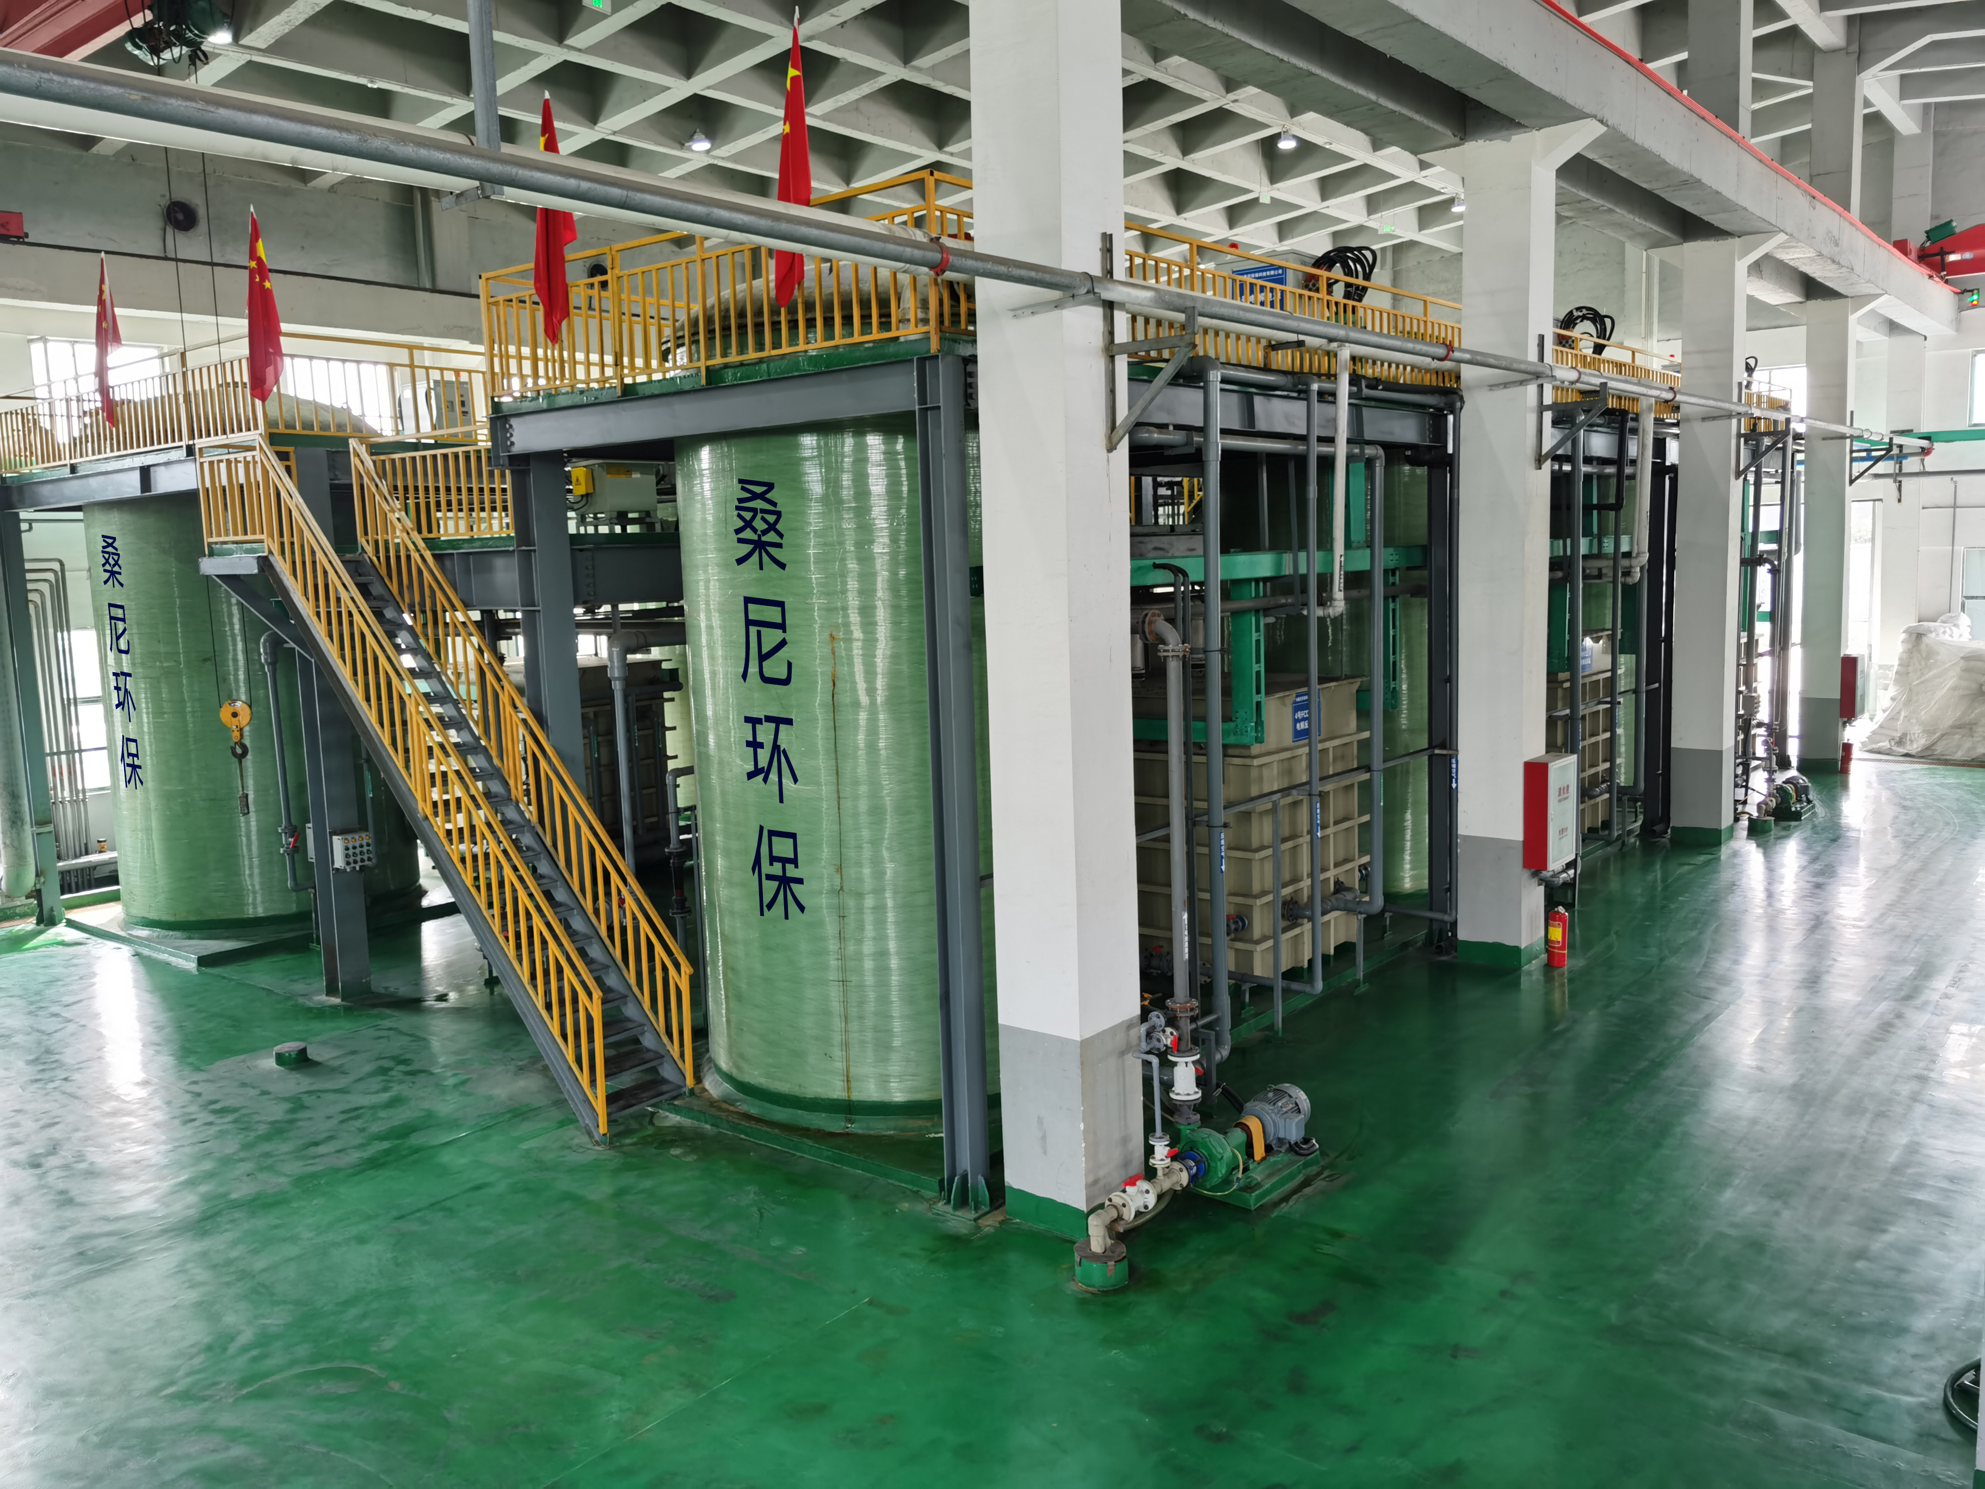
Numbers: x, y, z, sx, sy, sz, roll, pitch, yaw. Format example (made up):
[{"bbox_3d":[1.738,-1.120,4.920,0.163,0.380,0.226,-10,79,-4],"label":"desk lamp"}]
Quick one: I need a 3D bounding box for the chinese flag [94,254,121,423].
[{"bbox_3d":[-9.050,-4.117,15.835,0.230,1.725,0.150,4,9,39],"label":"chinese flag"}]

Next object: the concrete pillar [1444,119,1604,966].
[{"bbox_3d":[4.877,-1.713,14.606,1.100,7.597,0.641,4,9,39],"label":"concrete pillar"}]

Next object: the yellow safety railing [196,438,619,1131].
[{"bbox_3d":[-4.830,0.058,12.262,5.279,5.142,0.100,4,9,39],"label":"yellow safety railing"}]

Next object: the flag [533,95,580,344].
[{"bbox_3d":[-3.106,-3.719,10.928,0.250,1.697,0.160,4,9,39],"label":"flag"}]

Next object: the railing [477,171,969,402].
[{"bbox_3d":[-1.952,-2.928,10.450,4.493,0.979,0.463,4,9,39],"label":"railing"}]

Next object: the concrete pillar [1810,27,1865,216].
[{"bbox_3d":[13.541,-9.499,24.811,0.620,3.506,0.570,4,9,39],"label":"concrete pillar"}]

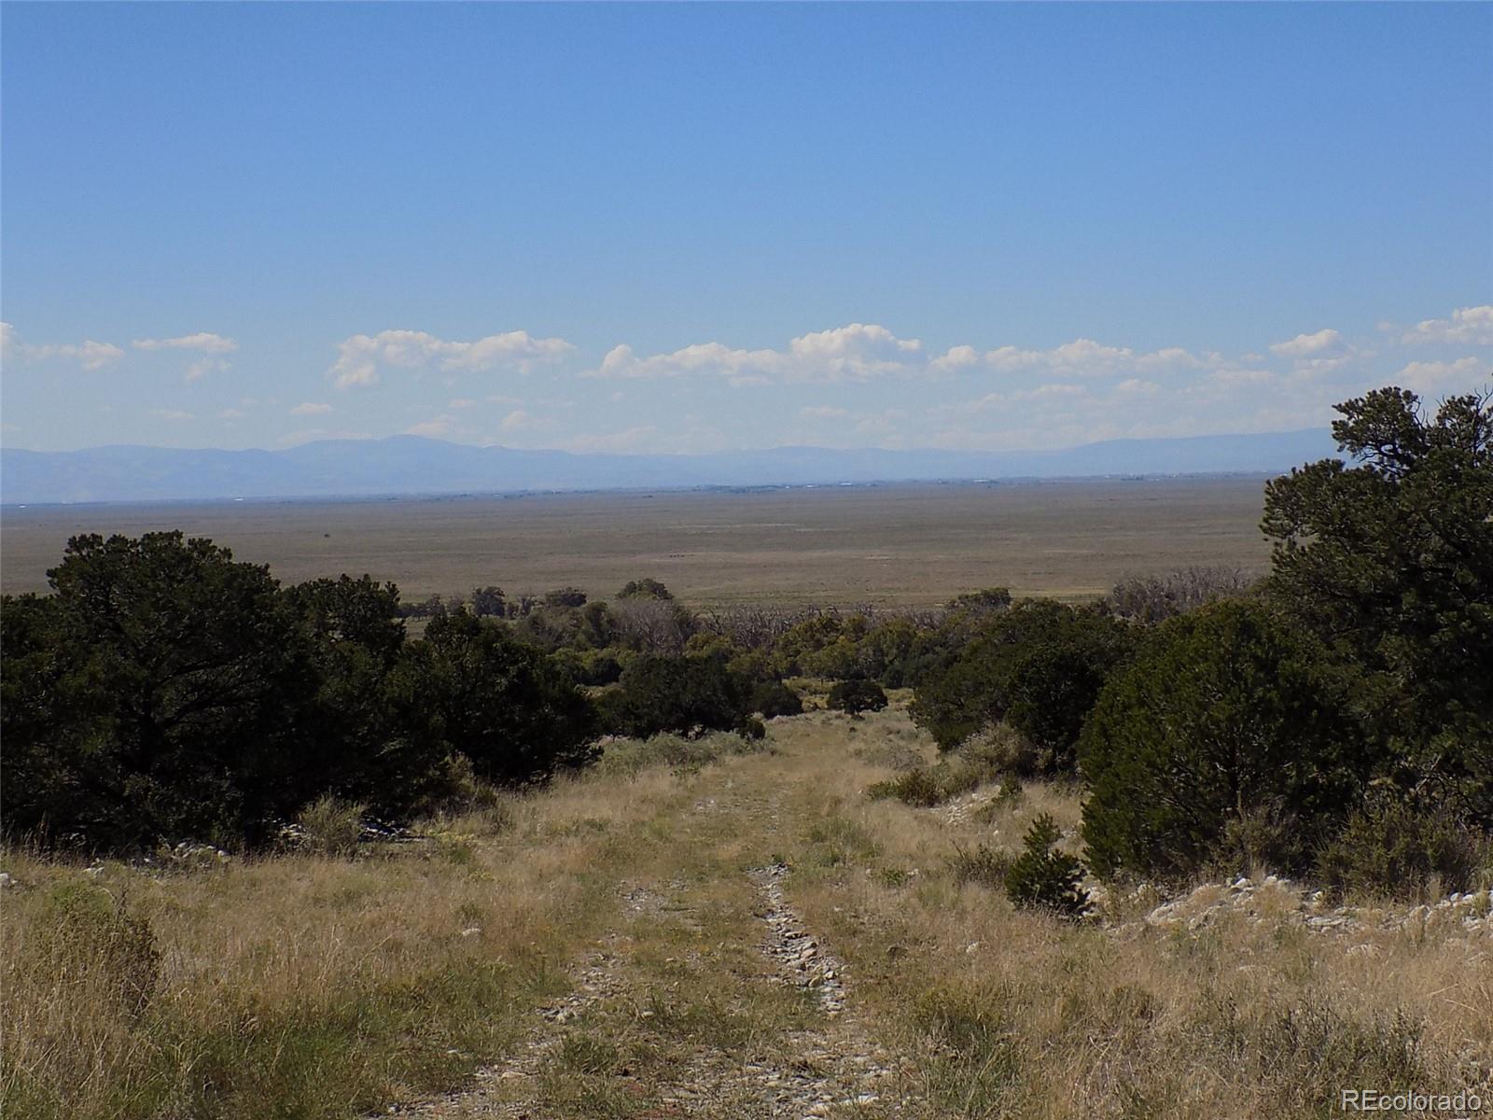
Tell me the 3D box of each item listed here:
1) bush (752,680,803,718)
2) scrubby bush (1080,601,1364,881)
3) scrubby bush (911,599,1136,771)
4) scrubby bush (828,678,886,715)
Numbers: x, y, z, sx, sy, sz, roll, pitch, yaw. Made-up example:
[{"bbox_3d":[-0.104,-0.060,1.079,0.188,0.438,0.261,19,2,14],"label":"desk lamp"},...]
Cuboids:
[{"bbox_3d":[1.299,6.088,162.000,2.300,1.630,2.400,-1,1,0],"label":"bush"},{"bbox_3d":[5.126,1.969,40.000,3.010,3.040,3.000,-1,1,0],"label":"scrubby bush"},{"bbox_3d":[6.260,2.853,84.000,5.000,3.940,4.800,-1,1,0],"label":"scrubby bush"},{"bbox_3d":[4.903,6.097,165.000,2.640,1.660,2.600,-1,1,0],"label":"scrubby bush"}]

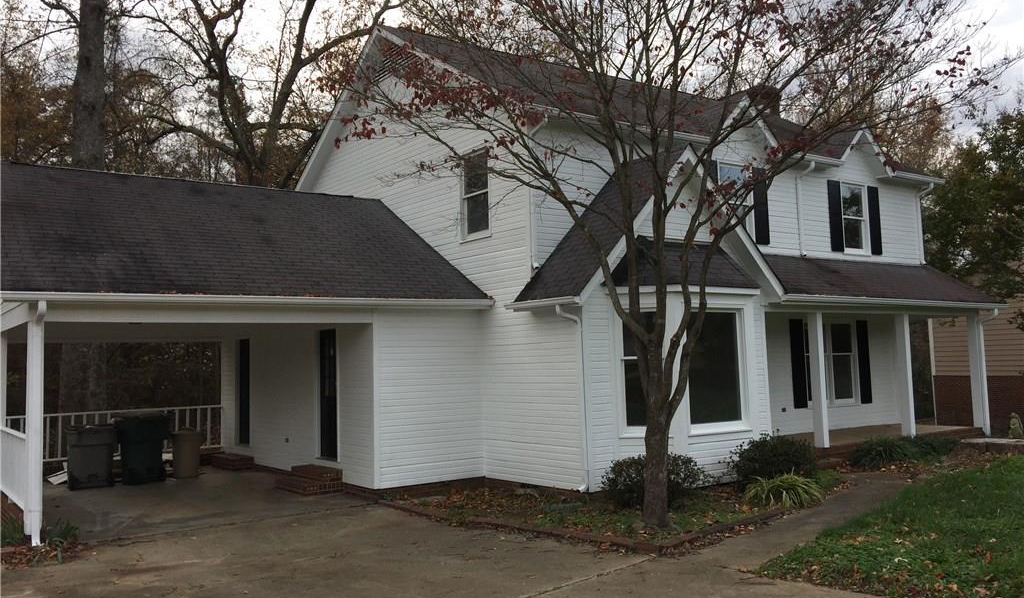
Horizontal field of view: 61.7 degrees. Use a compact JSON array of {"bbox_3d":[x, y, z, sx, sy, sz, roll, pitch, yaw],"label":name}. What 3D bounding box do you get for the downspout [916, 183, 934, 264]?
[{"bbox_3d":[8.648,-1.563,17.841,0.099,1.650,0.352,1,-6,-33],"label":"downspout"}]

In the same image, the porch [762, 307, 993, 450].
[{"bbox_3d":[6.102,1.421,15.660,6.176,2.298,2.059,1,-6,-33],"label":"porch"}]

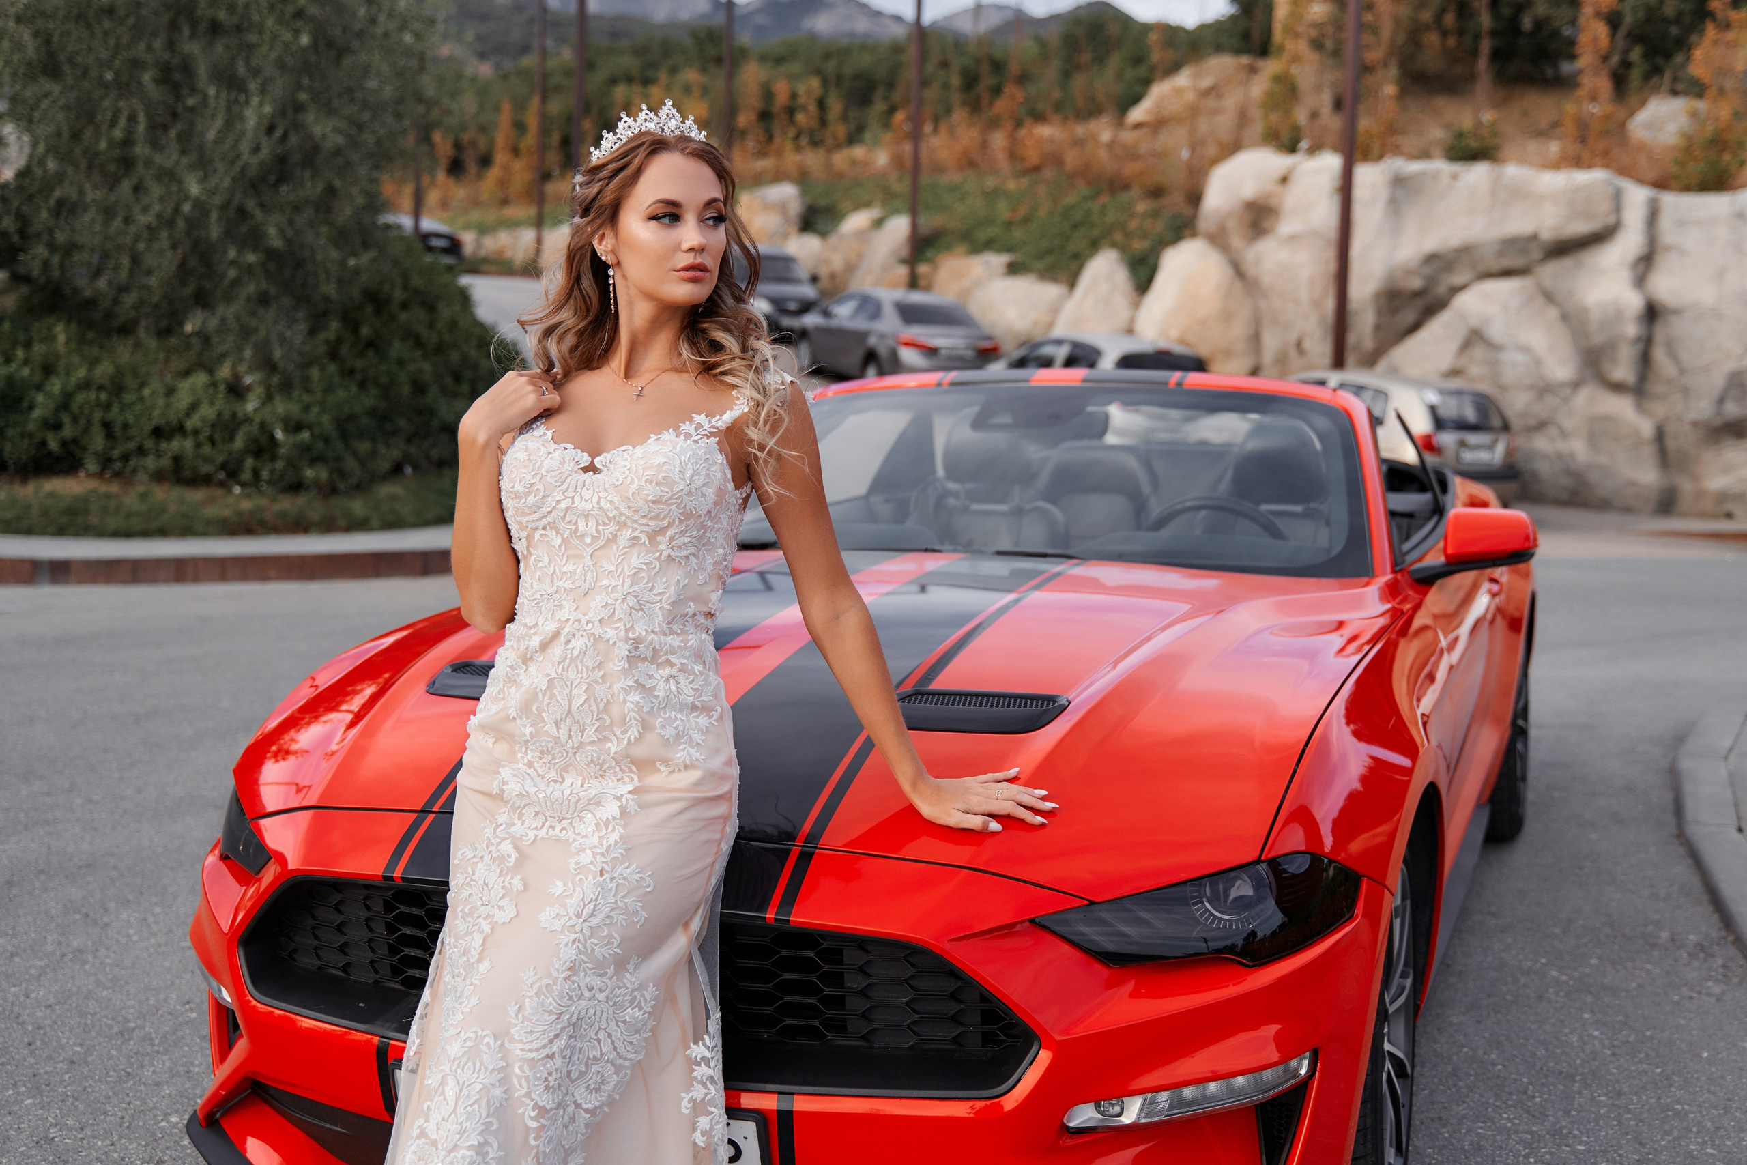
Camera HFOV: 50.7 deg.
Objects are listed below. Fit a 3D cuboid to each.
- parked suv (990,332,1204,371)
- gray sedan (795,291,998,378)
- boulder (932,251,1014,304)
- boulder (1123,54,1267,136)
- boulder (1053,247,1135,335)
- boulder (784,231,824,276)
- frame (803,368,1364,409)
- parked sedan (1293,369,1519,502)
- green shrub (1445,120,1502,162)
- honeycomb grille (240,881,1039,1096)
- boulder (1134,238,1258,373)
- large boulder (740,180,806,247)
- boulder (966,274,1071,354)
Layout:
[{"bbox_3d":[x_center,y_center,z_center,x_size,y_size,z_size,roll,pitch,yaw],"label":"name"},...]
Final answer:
[{"bbox_3d":[2.700,-2.670,25.100,1.720,1.470,4.200,-1,12,-28],"label":"parked suv"},{"bbox_3d":[0.274,-3.679,28.118,1.776,1.465,4.620,0,11,-24],"label":"gray sedan"},{"bbox_3d":[1.643,-4.813,30.200,1.500,1.200,1.200,2,6,18],"label":"boulder"},{"bbox_3d":[6.329,-9.439,36.000,2.900,1.750,2.200,2,6,18],"label":"boulder"},{"bbox_3d":[3.470,-4.100,29.000,1.450,2.300,1.300,2,5,7],"label":"boulder"},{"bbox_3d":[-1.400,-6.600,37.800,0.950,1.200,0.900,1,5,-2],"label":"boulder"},{"bbox_3d":[0.439,-0.447,4.251,1.270,0.100,0.200,1,6,22],"label":"frame"},{"bbox_3d":[5.050,-1.530,20.200,1.680,1.490,3.850,-4,9,-37],"label":"parked sedan"},{"bbox_3d":[7.900,-5.790,24.300,0.760,0.600,0.700,3,6,17],"label":"green shrub"},{"bbox_3d":[-0.355,0.491,2.326,1.170,0.215,0.160,1,6,22],"label":"honeycomb grille"},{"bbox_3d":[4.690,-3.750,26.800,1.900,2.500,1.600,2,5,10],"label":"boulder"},{"bbox_3d":[-2.300,-8.100,41.000,1.650,1.650,1.500,1,5,-3],"label":"large boulder"},{"bbox_3d":[2.430,-4.300,30.800,1.850,1.750,1.500,2,5,4],"label":"boulder"}]

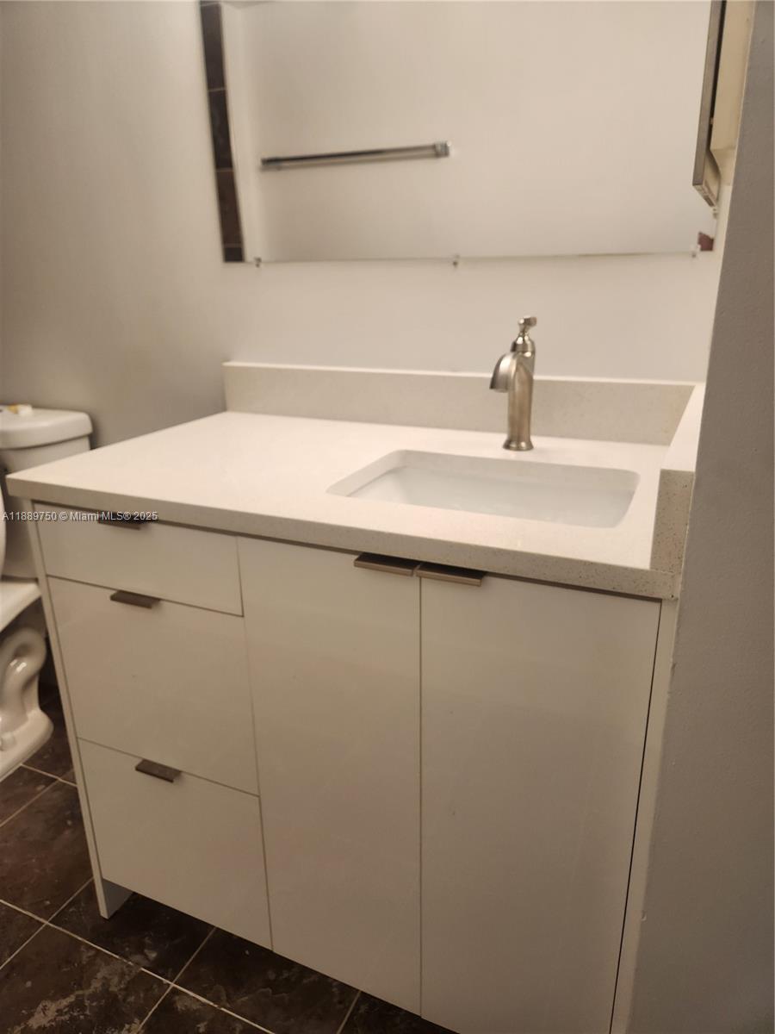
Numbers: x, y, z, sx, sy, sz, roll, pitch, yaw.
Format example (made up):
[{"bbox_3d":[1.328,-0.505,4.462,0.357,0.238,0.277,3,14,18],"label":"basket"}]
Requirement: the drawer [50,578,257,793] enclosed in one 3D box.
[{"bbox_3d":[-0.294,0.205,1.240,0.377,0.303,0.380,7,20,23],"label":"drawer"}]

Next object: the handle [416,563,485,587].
[{"bbox_3d":[0.074,0.064,0.784,0.077,0.009,0.030,7,20,23],"label":"handle"}]

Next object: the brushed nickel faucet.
[{"bbox_3d":[0.209,-0.210,1.129,0.053,0.224,0.174,7,20,23],"label":"brushed nickel faucet"}]

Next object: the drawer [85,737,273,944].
[{"bbox_3d":[-0.290,0.500,1.340,0.377,0.312,0.380,7,20,23],"label":"drawer"}]

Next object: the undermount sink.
[{"bbox_3d":[0.147,0.033,1.035,0.428,0.153,0.315,7,20,23],"label":"undermount sink"}]

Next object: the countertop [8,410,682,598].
[{"bbox_3d":[-0.028,-0.076,1.137,0.970,0.031,0.592,7,20,23],"label":"countertop"}]

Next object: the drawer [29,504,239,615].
[{"bbox_3d":[-0.296,0.003,1.172,0.377,0.117,0.380,7,20,23],"label":"drawer"}]

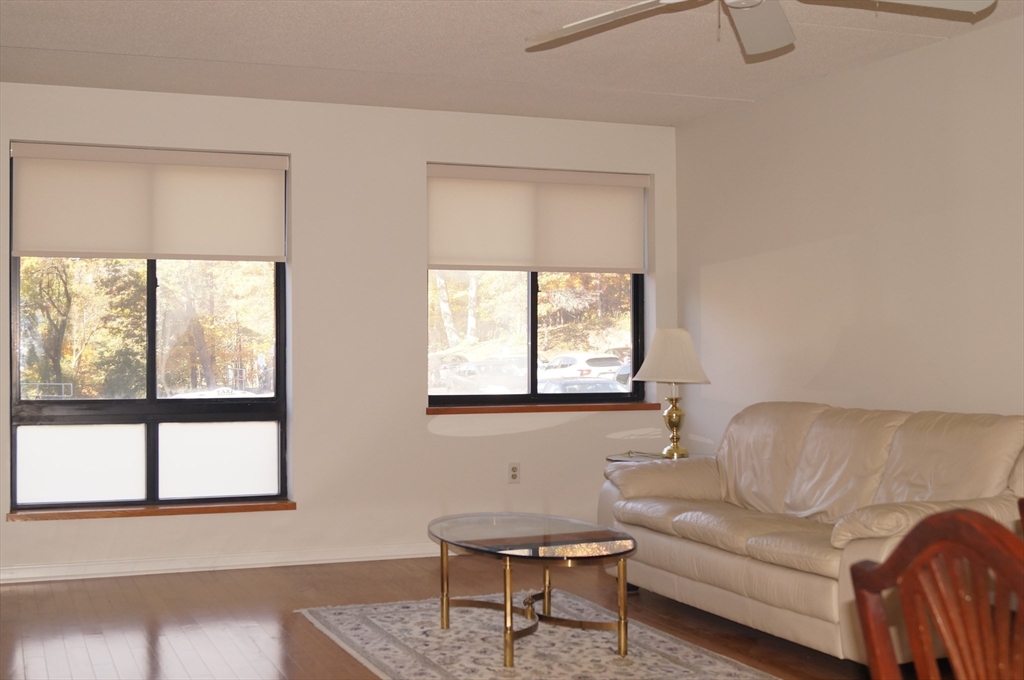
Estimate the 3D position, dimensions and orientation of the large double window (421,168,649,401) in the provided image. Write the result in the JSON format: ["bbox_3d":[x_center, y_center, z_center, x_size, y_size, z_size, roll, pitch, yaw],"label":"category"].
[{"bbox_3d":[0.143,-0.301,7.386,1.400,1.335,0.120,0,0,-21],"label":"large double window"}]

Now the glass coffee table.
[{"bbox_3d":[0.061,0.962,5.004,0.680,0.425,1.260,0,0,-21],"label":"glass coffee table"}]

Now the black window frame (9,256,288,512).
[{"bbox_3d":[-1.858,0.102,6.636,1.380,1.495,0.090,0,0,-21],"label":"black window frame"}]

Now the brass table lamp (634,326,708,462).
[{"bbox_3d":[0.867,0.287,6.803,0.416,0.695,0.416,0,0,0],"label":"brass table lamp"}]

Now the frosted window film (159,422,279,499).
[{"bbox_3d":[-1.546,0.633,6.761,0.622,0.394,0.020,0,0,-21],"label":"frosted window film"}]

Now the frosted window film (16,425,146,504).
[{"bbox_3d":[-2.188,0.628,6.512,0.620,0.405,0.020,0,0,-21],"label":"frosted window film"}]

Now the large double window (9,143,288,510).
[{"bbox_3d":[-1.850,-0.062,6.612,1.380,1.825,0.120,0,0,-21],"label":"large double window"}]

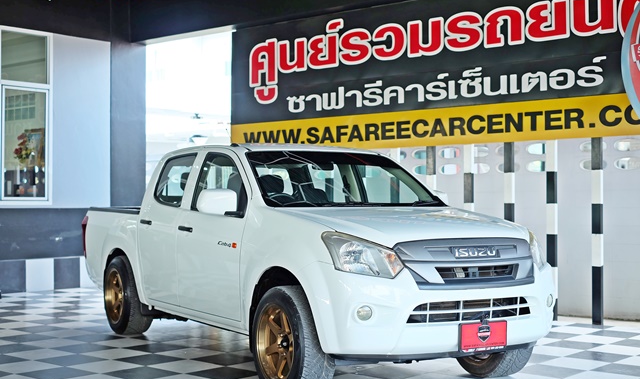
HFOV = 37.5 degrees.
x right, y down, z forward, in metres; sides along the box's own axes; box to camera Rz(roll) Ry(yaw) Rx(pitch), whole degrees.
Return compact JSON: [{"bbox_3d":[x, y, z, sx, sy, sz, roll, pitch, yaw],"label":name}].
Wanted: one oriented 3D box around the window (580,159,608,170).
[{"bbox_3d":[2.807,-0.249,9.624,0.298,0.127,0.060,0,-1,40],"label":"window"}]

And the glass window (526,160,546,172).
[{"bbox_3d":[2.336,-0.242,10.024,0.285,0.127,0.060,0,-1,40],"label":"glass window"}]

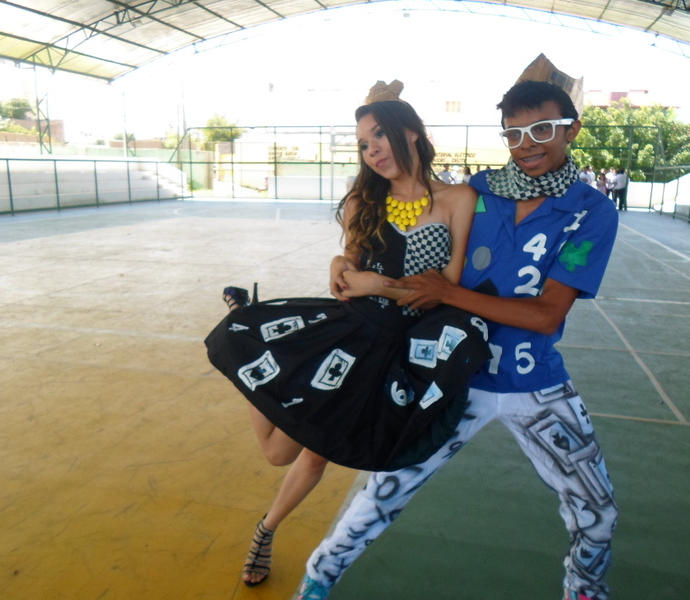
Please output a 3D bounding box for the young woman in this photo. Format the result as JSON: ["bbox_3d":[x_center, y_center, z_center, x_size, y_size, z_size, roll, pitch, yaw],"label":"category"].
[{"bbox_3d":[-0.003,0.229,1.981,0.880,1.690,0.620,4,13,14],"label":"young woman"}]

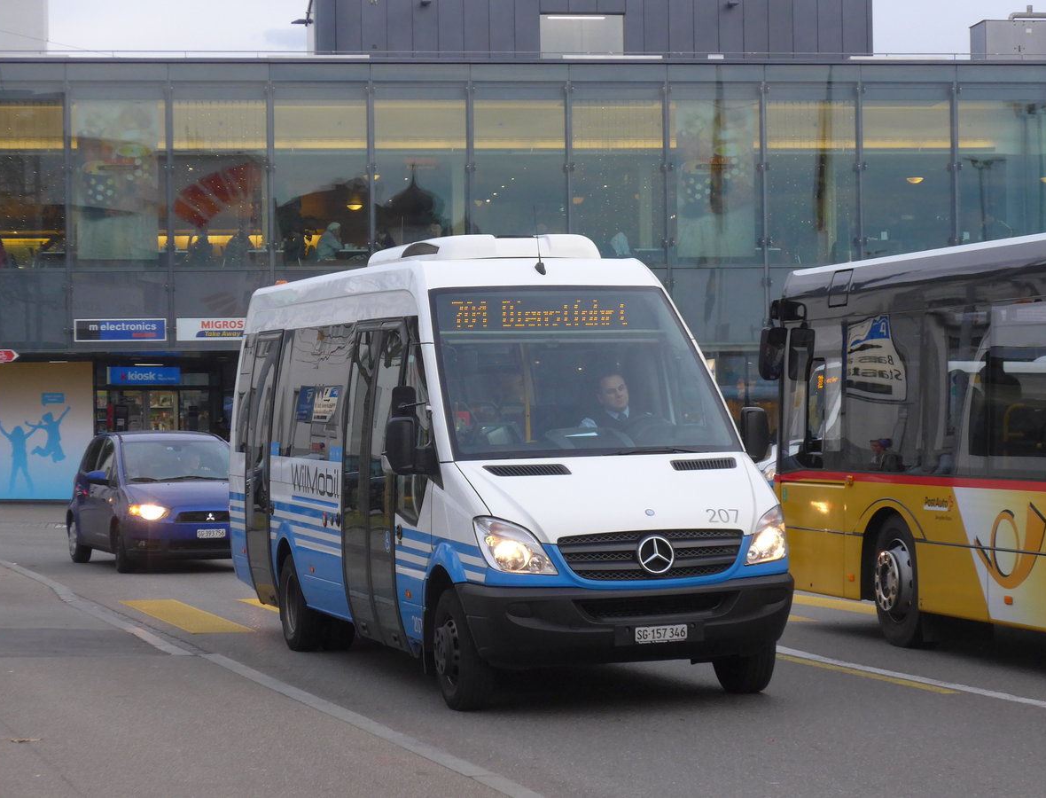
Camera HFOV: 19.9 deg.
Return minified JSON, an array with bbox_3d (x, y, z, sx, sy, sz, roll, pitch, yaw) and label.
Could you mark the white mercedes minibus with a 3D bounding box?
[{"bbox_3d":[-0.311,0.333,20.315,2.120,2.840,7.700,-2,0,-16],"label":"white mercedes minibus"}]

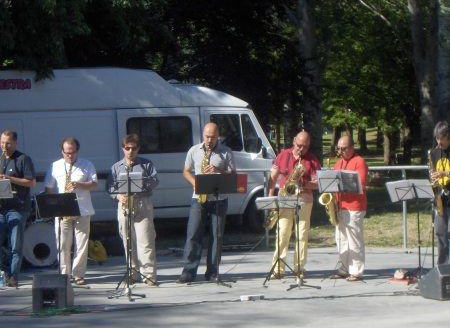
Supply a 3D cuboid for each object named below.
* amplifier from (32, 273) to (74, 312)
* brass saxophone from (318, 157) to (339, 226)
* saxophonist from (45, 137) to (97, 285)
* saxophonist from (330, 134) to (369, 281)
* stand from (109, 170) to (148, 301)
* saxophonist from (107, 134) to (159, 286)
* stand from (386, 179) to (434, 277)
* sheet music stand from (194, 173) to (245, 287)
[{"bbox_3d":[-1.718,1.274,14.194,0.360,0.340,0.460,-1,2,3],"label":"amplifier"},{"bbox_3d":[1.165,0.301,15.850,0.200,0.750,0.280,0,11,37],"label":"brass saxophone"},{"bbox_3d":[-1.745,0.517,16.050,0.600,1.660,0.460,-1,1,13],"label":"saxophonist"},{"bbox_3d":[1.448,0.483,16.271,0.500,1.650,0.400,0,3,38],"label":"saxophonist"},{"bbox_3d":[-1.028,0.721,15.300,0.520,1.280,0.460,-1,1,3],"label":"stand"},{"bbox_3d":[-1.043,0.513,16.120,0.570,1.700,0.450,-1,2,-3],"label":"saxophonist"},{"bbox_3d":[2.130,0.736,16.230,0.530,1.120,0.450,-1,2,11],"label":"stand"},{"bbox_3d":[-0.062,0.727,16.028,0.540,1.240,0.480,-1,2,0],"label":"sheet music stand"}]

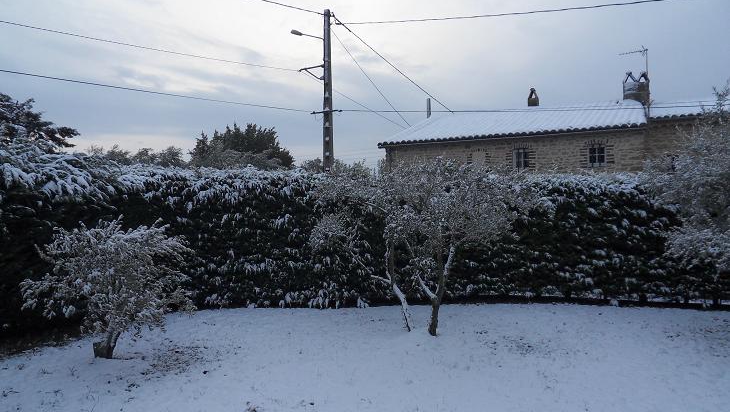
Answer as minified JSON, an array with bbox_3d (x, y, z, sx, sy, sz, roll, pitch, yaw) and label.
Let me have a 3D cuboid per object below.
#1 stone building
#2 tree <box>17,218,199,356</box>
[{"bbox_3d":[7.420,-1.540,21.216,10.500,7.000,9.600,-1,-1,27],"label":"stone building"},{"bbox_3d":[-2.848,0.902,5.603,1.750,1.580,1.600,1,-1,-27],"label":"tree"}]

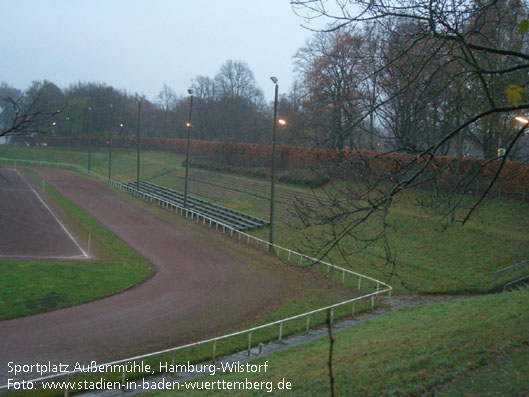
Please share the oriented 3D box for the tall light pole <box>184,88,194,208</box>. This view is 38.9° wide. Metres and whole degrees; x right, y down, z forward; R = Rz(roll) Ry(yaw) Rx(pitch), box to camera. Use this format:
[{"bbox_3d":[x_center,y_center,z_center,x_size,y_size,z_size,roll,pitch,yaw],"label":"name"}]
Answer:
[{"bbox_3d":[-7.468,-4.487,72.733,0.550,12.230,0.450,1,4,-21],"label":"tall light pole"}]

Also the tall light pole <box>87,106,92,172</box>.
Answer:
[{"bbox_3d":[-31.773,-10.371,135.845,0.550,12.210,0.450,1,4,-21],"label":"tall light pole"}]

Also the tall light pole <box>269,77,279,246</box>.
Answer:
[{"bbox_3d":[0.545,-2.305,51.041,0.550,12.060,0.450,1,4,-21],"label":"tall light pole"}]

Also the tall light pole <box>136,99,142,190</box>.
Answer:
[{"bbox_3d":[-15.881,-6.424,94.165,0.550,12.170,0.450,1,4,-21],"label":"tall light pole"}]

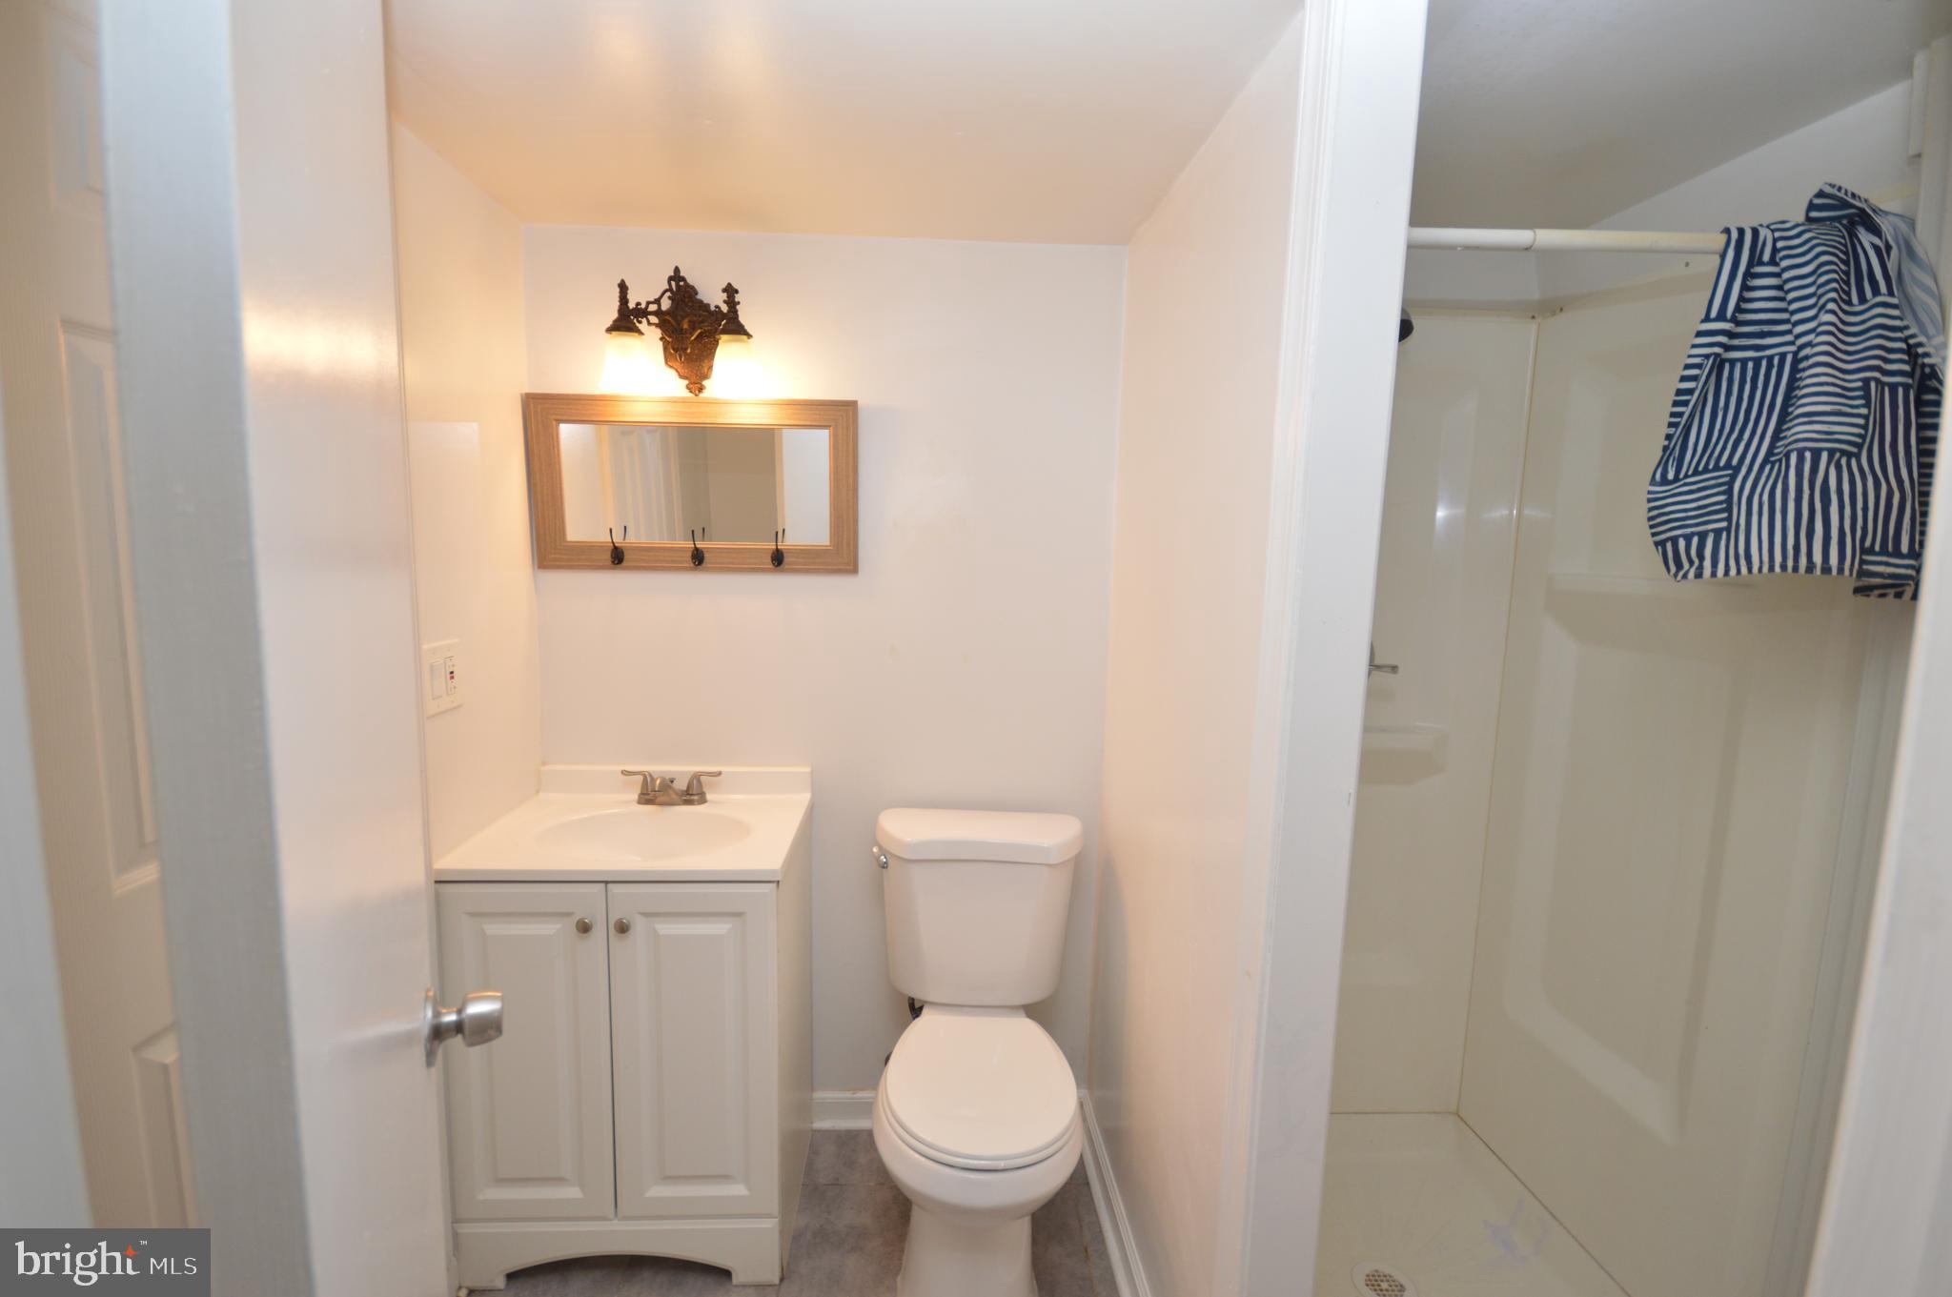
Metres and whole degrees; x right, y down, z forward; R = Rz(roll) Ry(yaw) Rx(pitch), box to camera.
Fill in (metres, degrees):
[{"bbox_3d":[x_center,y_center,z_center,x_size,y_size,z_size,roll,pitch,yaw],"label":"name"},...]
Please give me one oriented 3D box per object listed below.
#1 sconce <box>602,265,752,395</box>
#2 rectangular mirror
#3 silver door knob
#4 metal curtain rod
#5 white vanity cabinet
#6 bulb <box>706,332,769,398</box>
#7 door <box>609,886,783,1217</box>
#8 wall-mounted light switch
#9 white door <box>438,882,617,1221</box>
[{"bbox_3d":[-0.603,-0.656,1.694,0.300,0.240,0.210,1,7,-4],"label":"sconce"},{"bbox_3d":[-0.632,-0.366,1.824,0.725,0.388,0.027,1,7,-4],"label":"rectangular mirror"},{"bbox_3d":[-0.486,0.354,0.773,0.058,0.071,0.071,-2,8,-27],"label":"silver door knob"},{"bbox_3d":[0.934,-0.581,1.163,0.840,0.027,0.027,1,7,-1],"label":"metal curtain rod"},{"bbox_3d":[-0.691,0.765,1.749,0.610,0.930,0.460,1,7,-4],"label":"white vanity cabinet"},{"bbox_3d":[-0.481,-0.576,1.652,0.120,0.115,0.120,1,7,-4],"label":"bulb"},{"bbox_3d":[-0.526,0.765,1.541,0.303,0.685,0.020,1,7,-4],"label":"door"},{"bbox_3d":[-0.963,0.052,1.479,0.012,0.125,0.122,1,7,-4],"label":"wall-mounted light switch"},{"bbox_3d":[-0.830,0.761,1.521,0.303,0.685,0.020,1,7,-4],"label":"white door"}]

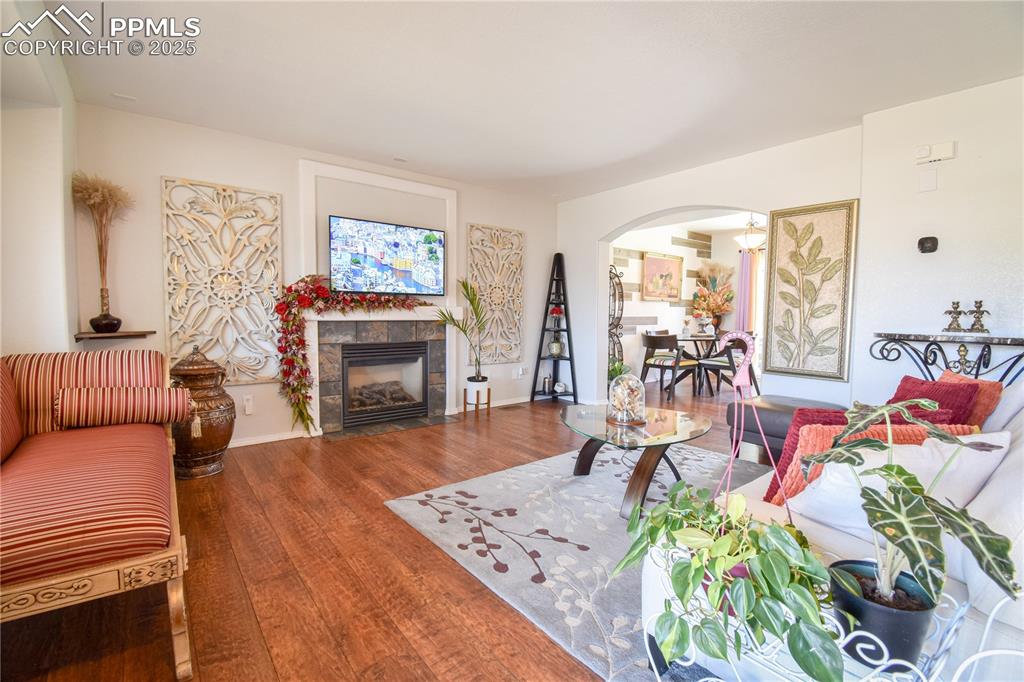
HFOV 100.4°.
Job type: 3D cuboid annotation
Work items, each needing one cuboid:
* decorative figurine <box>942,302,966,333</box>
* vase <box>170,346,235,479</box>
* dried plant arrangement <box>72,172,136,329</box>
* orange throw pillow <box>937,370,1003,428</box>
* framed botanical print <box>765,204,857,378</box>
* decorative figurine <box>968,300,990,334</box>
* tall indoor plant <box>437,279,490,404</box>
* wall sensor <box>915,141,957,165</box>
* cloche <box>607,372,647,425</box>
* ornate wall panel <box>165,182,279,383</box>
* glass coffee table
[{"bbox_3d":[2.693,-0.149,2.596,0.090,0.192,0.110,-2,4,-41],"label":"decorative figurine"},{"bbox_3d":[-2.090,0.454,2.814,0.409,0.836,0.409,-2,4,-37],"label":"vase"},{"bbox_3d":[-2.661,-0.573,2.778,0.320,1.036,0.310,-2,4,-37],"label":"dried plant arrangement"},{"bbox_3d":[2.141,0.339,2.050,0.140,0.410,0.420,21,6,6],"label":"orange throw pillow"},{"bbox_3d":[2.342,-0.380,3.376,0.050,1.360,0.580,-3,5,-42],"label":"framed botanical print"},{"bbox_3d":[2.708,-0.139,2.467,0.080,0.190,0.090,-3,5,-42],"label":"decorative figurine"},{"bbox_3d":[-0.520,0.026,4.480,0.530,1.330,0.420,0,4,0],"label":"tall indoor plant"},{"bbox_3d":[2.674,-1.186,2.697,0.045,0.110,0.180,-3,5,-42],"label":"wall sensor"},{"bbox_3d":[0.694,0.341,2.574,0.240,0.285,0.240,0,4,0],"label":"cloche"},{"bbox_3d":[-2.195,-0.419,3.293,0.740,1.521,0.035,-2,4,-37],"label":"ornate wall panel"},{"bbox_3d":[0.753,0.689,2.553,0.940,0.424,0.940,-2,4,-37],"label":"glass coffee table"}]

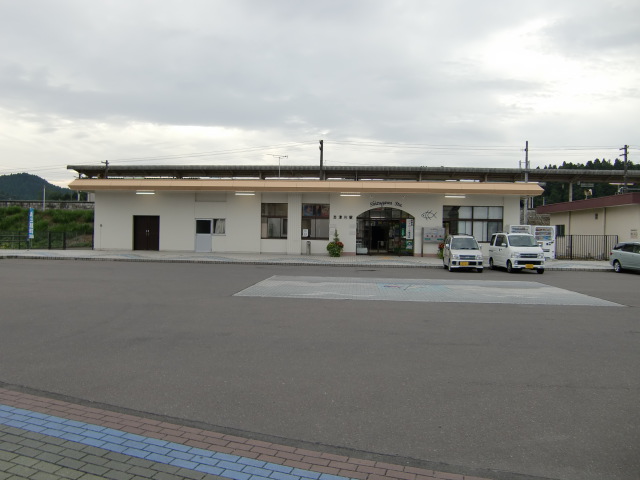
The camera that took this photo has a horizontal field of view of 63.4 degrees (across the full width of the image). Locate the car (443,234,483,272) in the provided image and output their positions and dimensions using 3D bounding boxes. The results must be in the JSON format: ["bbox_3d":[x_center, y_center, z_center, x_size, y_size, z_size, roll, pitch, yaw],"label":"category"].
[{"bbox_3d":[6.690,0.580,24.350,1.450,1.660,3.360,1,1,8],"label":"car"}]

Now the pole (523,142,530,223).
[{"bbox_3d":[15.950,-3.400,40.000,0.320,8.500,0.320,1,1,4],"label":"pole"}]

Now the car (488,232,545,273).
[{"bbox_3d":[9.140,0.550,24.200,1.475,1.840,3.395,1,1,2],"label":"car"}]

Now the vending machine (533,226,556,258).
[{"bbox_3d":[12.750,0.160,29.600,1.130,1.860,0.750,1,1,4],"label":"vending machine"}]

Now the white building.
[{"bbox_3d":[-0.800,-1.450,34.600,27.400,4.500,9.600,1,1,4],"label":"white building"}]

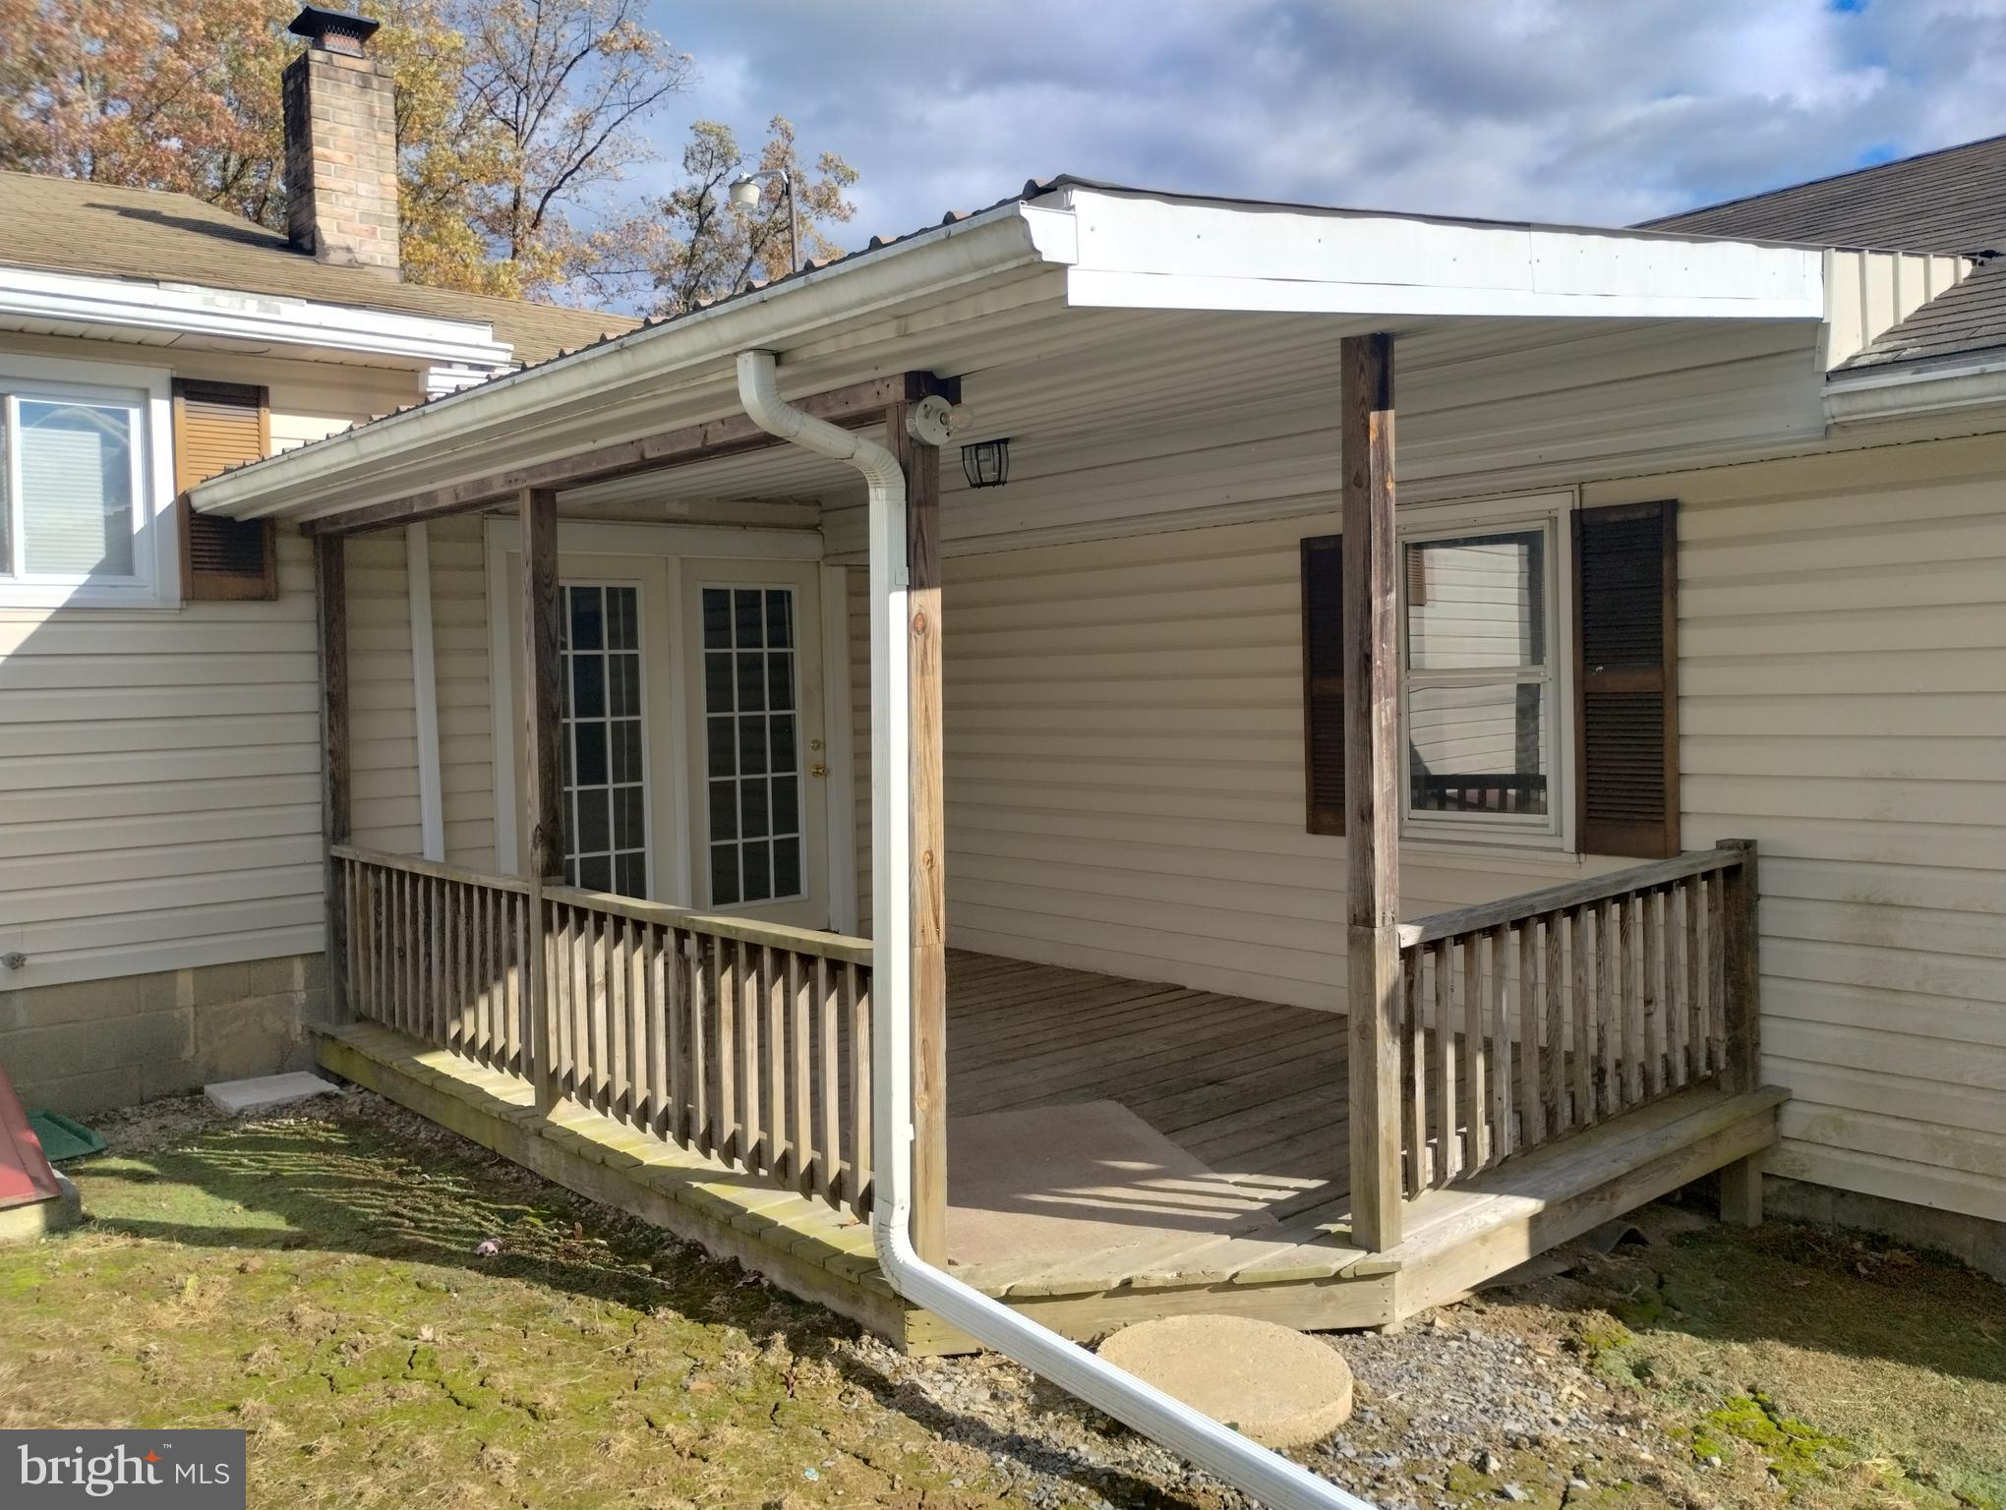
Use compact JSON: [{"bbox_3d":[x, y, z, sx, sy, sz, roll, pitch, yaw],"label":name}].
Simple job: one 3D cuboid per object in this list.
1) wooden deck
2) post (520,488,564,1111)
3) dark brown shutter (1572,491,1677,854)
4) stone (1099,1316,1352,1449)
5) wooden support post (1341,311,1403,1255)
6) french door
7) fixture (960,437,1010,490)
[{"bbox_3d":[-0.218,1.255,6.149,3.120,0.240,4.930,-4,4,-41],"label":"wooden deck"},{"bbox_3d":[-1.537,0.160,5.447,0.090,2.090,0.090,-4,4,-41],"label":"post"},{"bbox_3d":[2.150,-0.256,5.635,0.040,1.210,0.375,-4,4,-41],"label":"dark brown shutter"},{"bbox_3d":[0.471,1.377,3.564,0.570,0.065,0.570,-1,3,0],"label":"stone"},{"bbox_3d":[0.909,0.106,3.969,0.092,2.220,0.092,-4,4,-41],"label":"wooden support post"},{"bbox_3d":[-1.615,0.009,8.266,1.810,2.050,0.080,-4,4,-41],"label":"french door"},{"bbox_3d":[-0.068,-1.096,6.109,0.175,0.180,0.175,-4,4,-41],"label":"fixture"}]

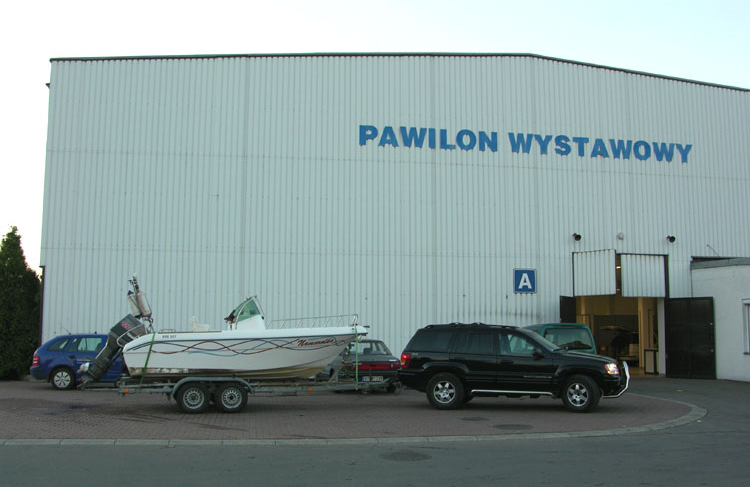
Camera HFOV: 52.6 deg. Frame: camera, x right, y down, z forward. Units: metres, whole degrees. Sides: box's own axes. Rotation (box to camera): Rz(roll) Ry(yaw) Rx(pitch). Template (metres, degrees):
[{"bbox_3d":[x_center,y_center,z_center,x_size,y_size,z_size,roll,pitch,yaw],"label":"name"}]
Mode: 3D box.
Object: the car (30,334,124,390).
[{"bbox_3d":[-7.156,3.263,21.125,4.220,1.460,1.660,1,-6,-4],"label":"car"}]

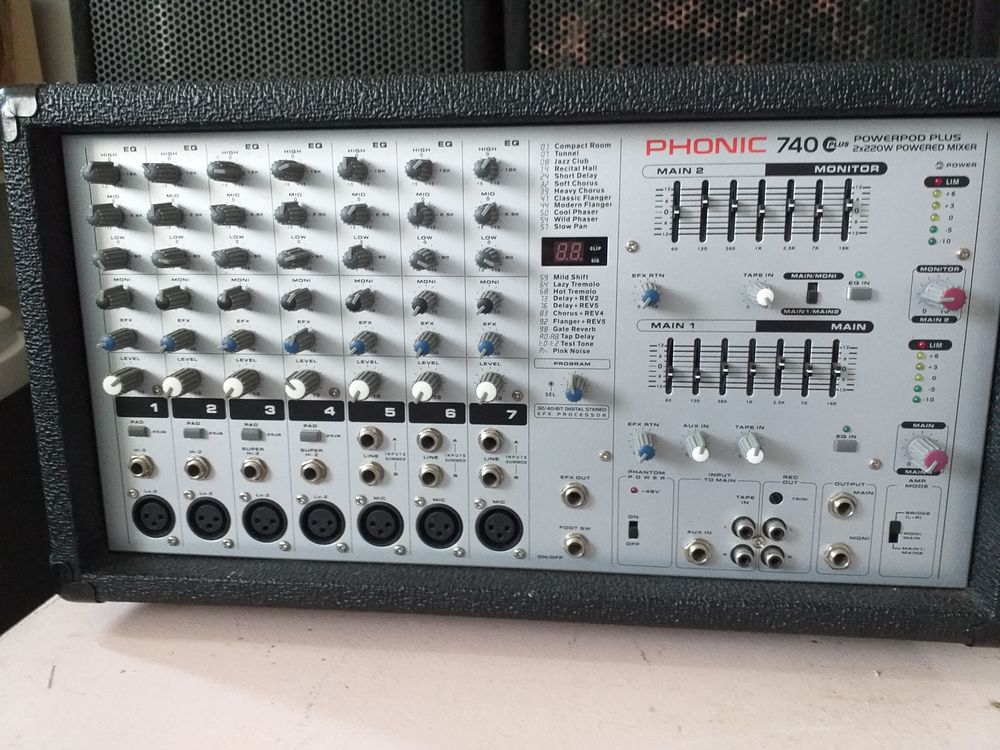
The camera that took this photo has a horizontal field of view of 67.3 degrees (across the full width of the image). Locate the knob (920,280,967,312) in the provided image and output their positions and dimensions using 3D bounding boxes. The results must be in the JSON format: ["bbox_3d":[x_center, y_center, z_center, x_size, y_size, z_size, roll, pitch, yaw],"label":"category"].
[{"bbox_3d":[0.183,-0.032,0.308,0.011,0.011,0.015,1,11,6],"label":"knob"}]

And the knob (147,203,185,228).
[{"bbox_3d":[-0.150,-0.071,0.338,0.011,0.011,0.014,1,11,6],"label":"knob"}]

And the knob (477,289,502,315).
[{"bbox_3d":[-0.006,-0.032,0.329,0.010,0.011,0.015,1,11,6],"label":"knob"}]

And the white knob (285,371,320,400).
[{"bbox_3d":[-0.091,0.005,0.344,0.011,0.011,0.015,1,11,6],"label":"white knob"}]

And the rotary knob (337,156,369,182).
[{"bbox_3d":[-0.064,-0.090,0.324,0.010,0.010,0.015,1,11,6],"label":"rotary knob"}]

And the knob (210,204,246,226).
[{"bbox_3d":[-0.121,-0.070,0.333,0.011,0.011,0.015,1,11,6],"label":"knob"}]

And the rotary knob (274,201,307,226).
[{"bbox_3d":[-0.092,-0.070,0.330,0.011,0.012,0.015,1,11,6],"label":"rotary knob"}]

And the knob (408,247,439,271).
[{"bbox_3d":[-0.034,-0.051,0.327,0.011,0.011,0.015,1,11,6],"label":"knob"}]

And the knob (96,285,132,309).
[{"bbox_3d":[-0.184,-0.036,0.358,0.011,0.011,0.017,1,11,6],"label":"knob"}]

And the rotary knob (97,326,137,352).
[{"bbox_3d":[-0.179,-0.016,0.352,0.011,0.011,0.015,1,11,6],"label":"rotary knob"}]

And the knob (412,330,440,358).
[{"bbox_3d":[-0.035,-0.014,0.345,0.011,0.011,0.017,1,11,6],"label":"knob"}]

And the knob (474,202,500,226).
[{"bbox_3d":[-0.006,-0.069,0.320,0.011,0.011,0.015,1,11,6],"label":"knob"}]

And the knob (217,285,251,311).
[{"bbox_3d":[-0.124,-0.035,0.351,0.011,0.011,0.017,1,11,6],"label":"knob"}]

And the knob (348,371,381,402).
[{"bbox_3d":[-0.063,0.005,0.343,0.012,0.012,0.015,1,11,6],"label":"knob"}]

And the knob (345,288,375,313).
[{"bbox_3d":[-0.063,-0.033,0.336,0.011,0.011,0.014,1,11,6],"label":"knob"}]

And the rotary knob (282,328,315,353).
[{"bbox_3d":[-0.092,-0.015,0.341,0.011,0.011,0.015,1,11,6],"label":"rotary knob"}]

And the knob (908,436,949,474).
[{"bbox_3d":[0.184,0.034,0.321,0.012,0.012,0.015,1,11,6],"label":"knob"}]

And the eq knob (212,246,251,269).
[{"bbox_3d":[-0.121,-0.052,0.339,0.011,0.011,0.014,1,11,6],"label":"eq knob"}]

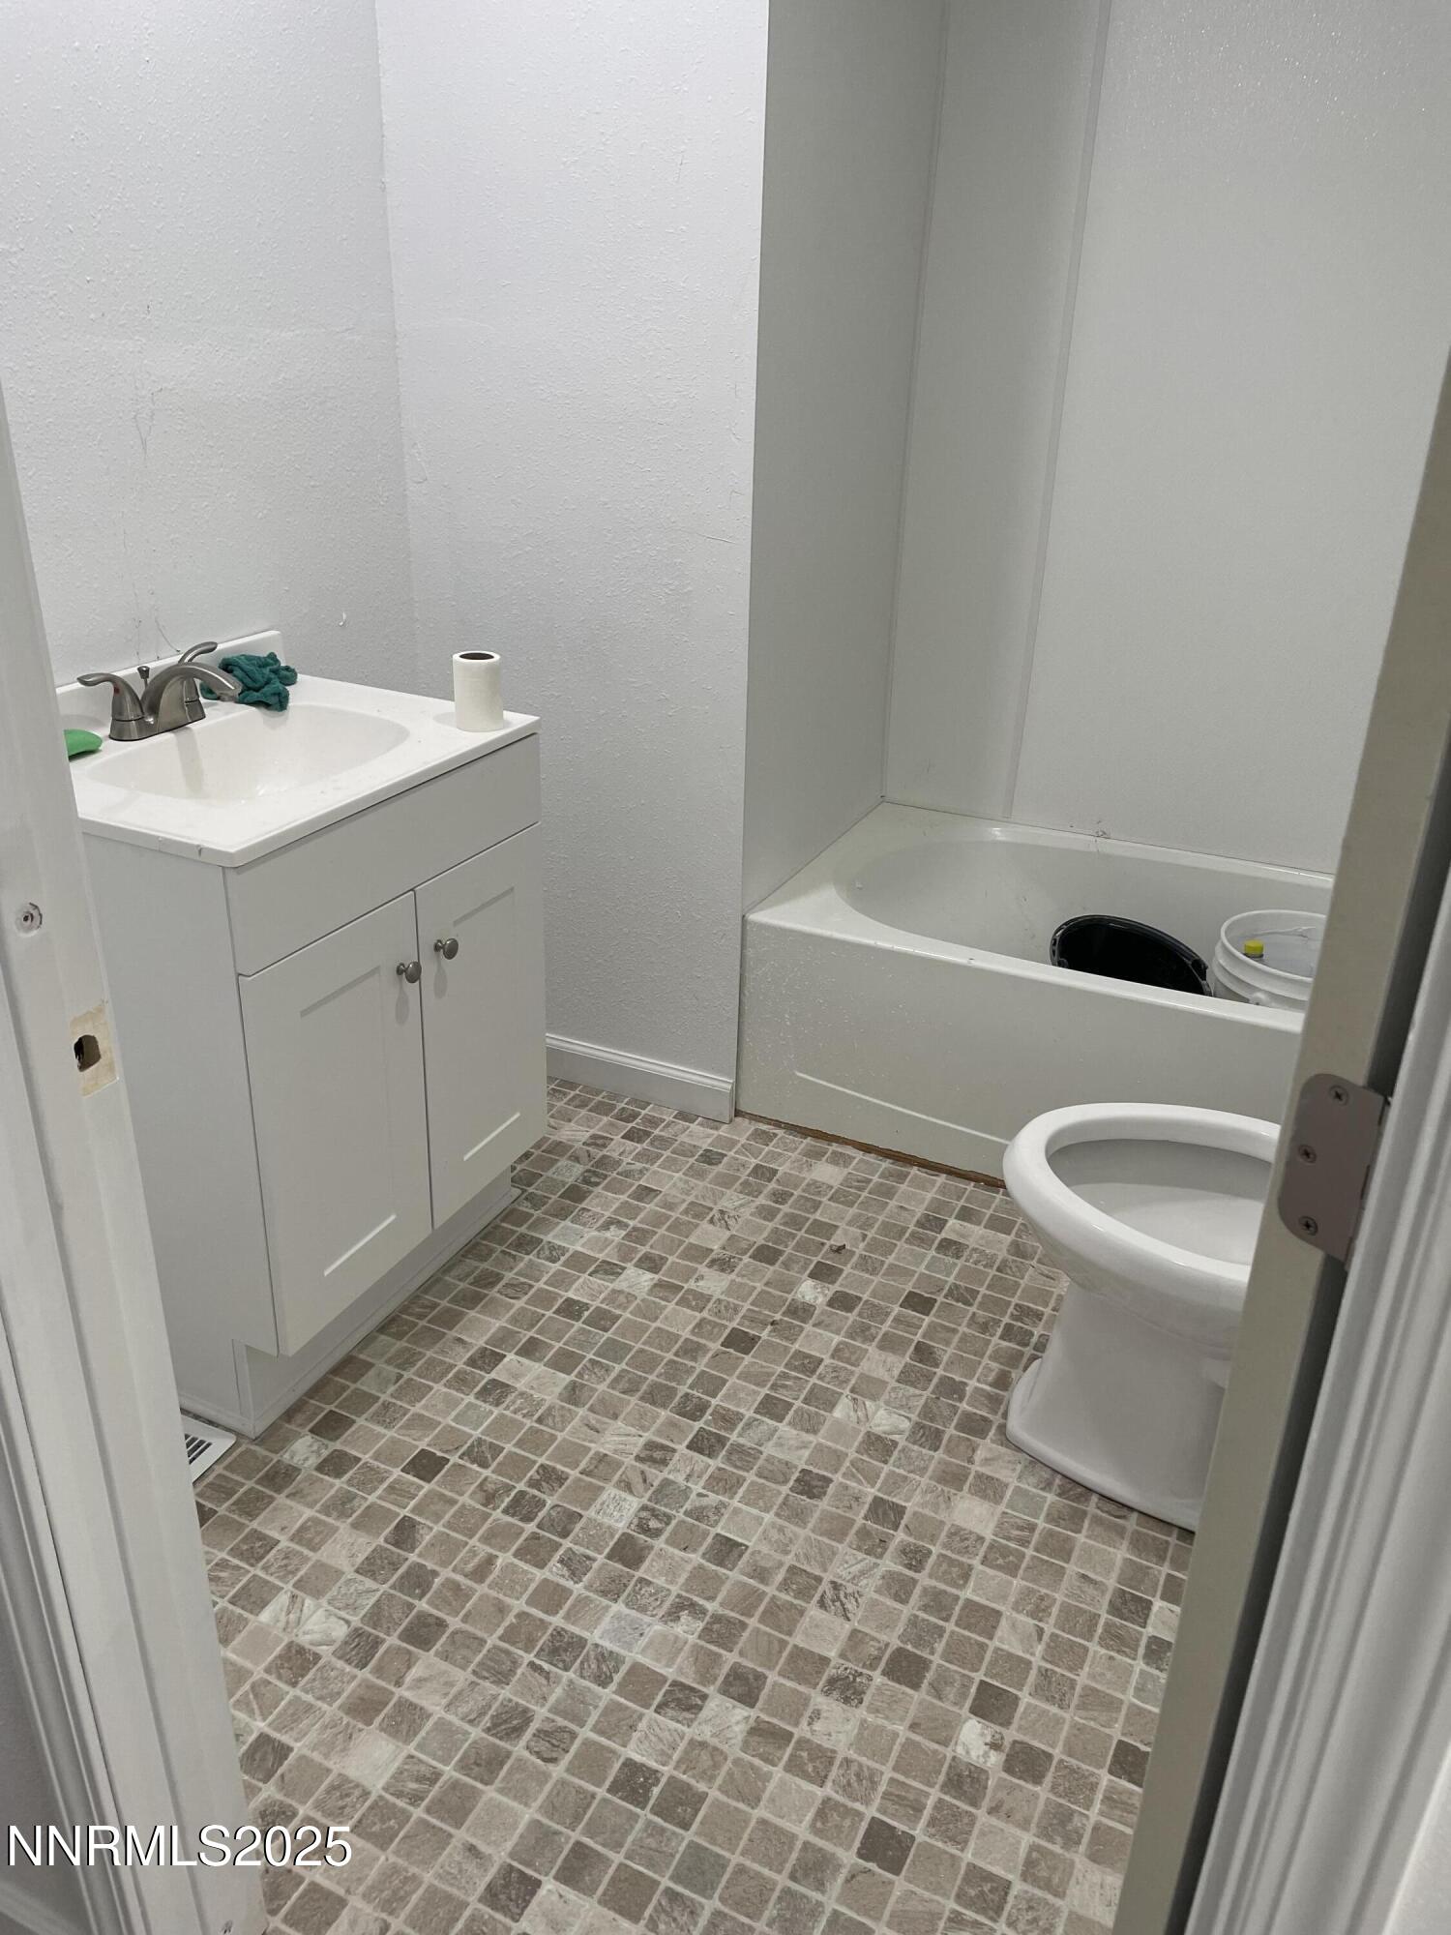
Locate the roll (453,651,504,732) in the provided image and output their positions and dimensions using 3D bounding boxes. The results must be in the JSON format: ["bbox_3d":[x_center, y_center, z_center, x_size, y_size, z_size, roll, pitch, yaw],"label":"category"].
[{"bbox_3d":[-0.337,-0.378,1.988,0.067,0.097,0.067,2,25,-1],"label":"roll"}]

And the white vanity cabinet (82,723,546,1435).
[{"bbox_3d":[-0.618,0.104,2.066,0.462,0.842,0.610,13,27,22],"label":"white vanity cabinet"}]

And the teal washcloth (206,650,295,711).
[{"bbox_3d":[-0.667,-0.409,2.075,0.120,0.066,0.125,13,27,22],"label":"teal washcloth"}]

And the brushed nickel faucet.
[{"bbox_3d":[-0.710,-0.353,1.908,0.165,0.097,0.230,13,27,22],"label":"brushed nickel faucet"}]

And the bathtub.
[{"bbox_3d":[0.828,0.095,2.712,1.410,0.404,0.756,12,27,21],"label":"bathtub"}]

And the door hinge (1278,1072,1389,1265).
[{"bbox_3d":[0.283,0.092,0.676,0.012,0.089,0.041,-18,31,-36],"label":"door hinge"}]

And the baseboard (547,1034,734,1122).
[{"bbox_3d":[-0.283,0.186,2.811,0.650,0.089,0.014,12,27,21],"label":"baseboard"}]

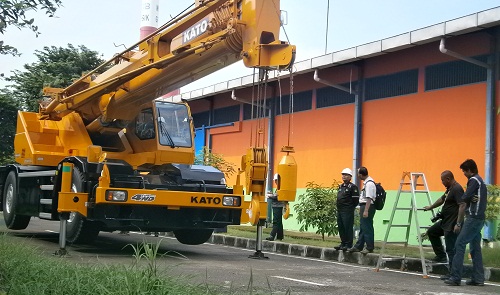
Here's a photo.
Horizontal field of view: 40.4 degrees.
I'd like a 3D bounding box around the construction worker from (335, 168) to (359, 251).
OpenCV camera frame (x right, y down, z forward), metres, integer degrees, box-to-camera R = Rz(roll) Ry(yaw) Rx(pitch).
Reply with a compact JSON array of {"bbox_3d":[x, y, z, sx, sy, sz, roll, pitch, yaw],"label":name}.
[{"bbox_3d":[2.004,1.288,14.100,0.500,1.700,0.380,-2,-6,41],"label":"construction worker"}]

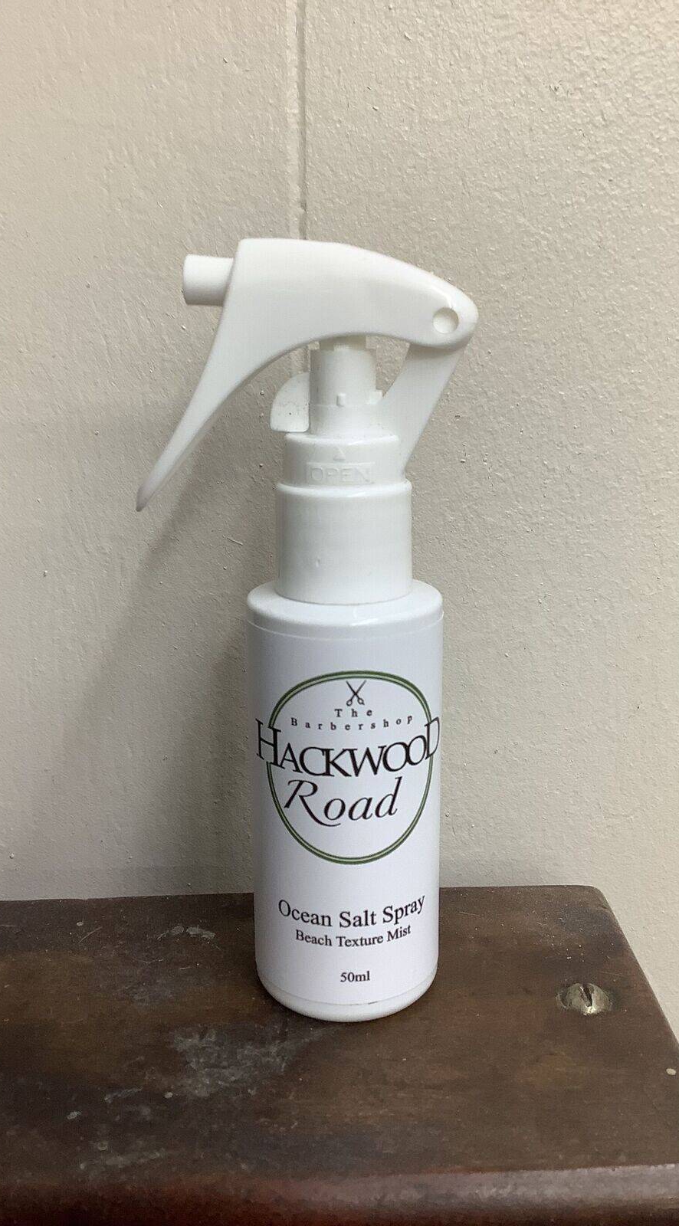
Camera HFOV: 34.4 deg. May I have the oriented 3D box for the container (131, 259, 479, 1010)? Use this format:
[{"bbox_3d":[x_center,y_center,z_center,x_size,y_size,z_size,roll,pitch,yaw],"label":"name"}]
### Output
[{"bbox_3d":[-0.006,0.004,0.198,0.058,0.136,0.035,1,14,4],"label":"container"}]

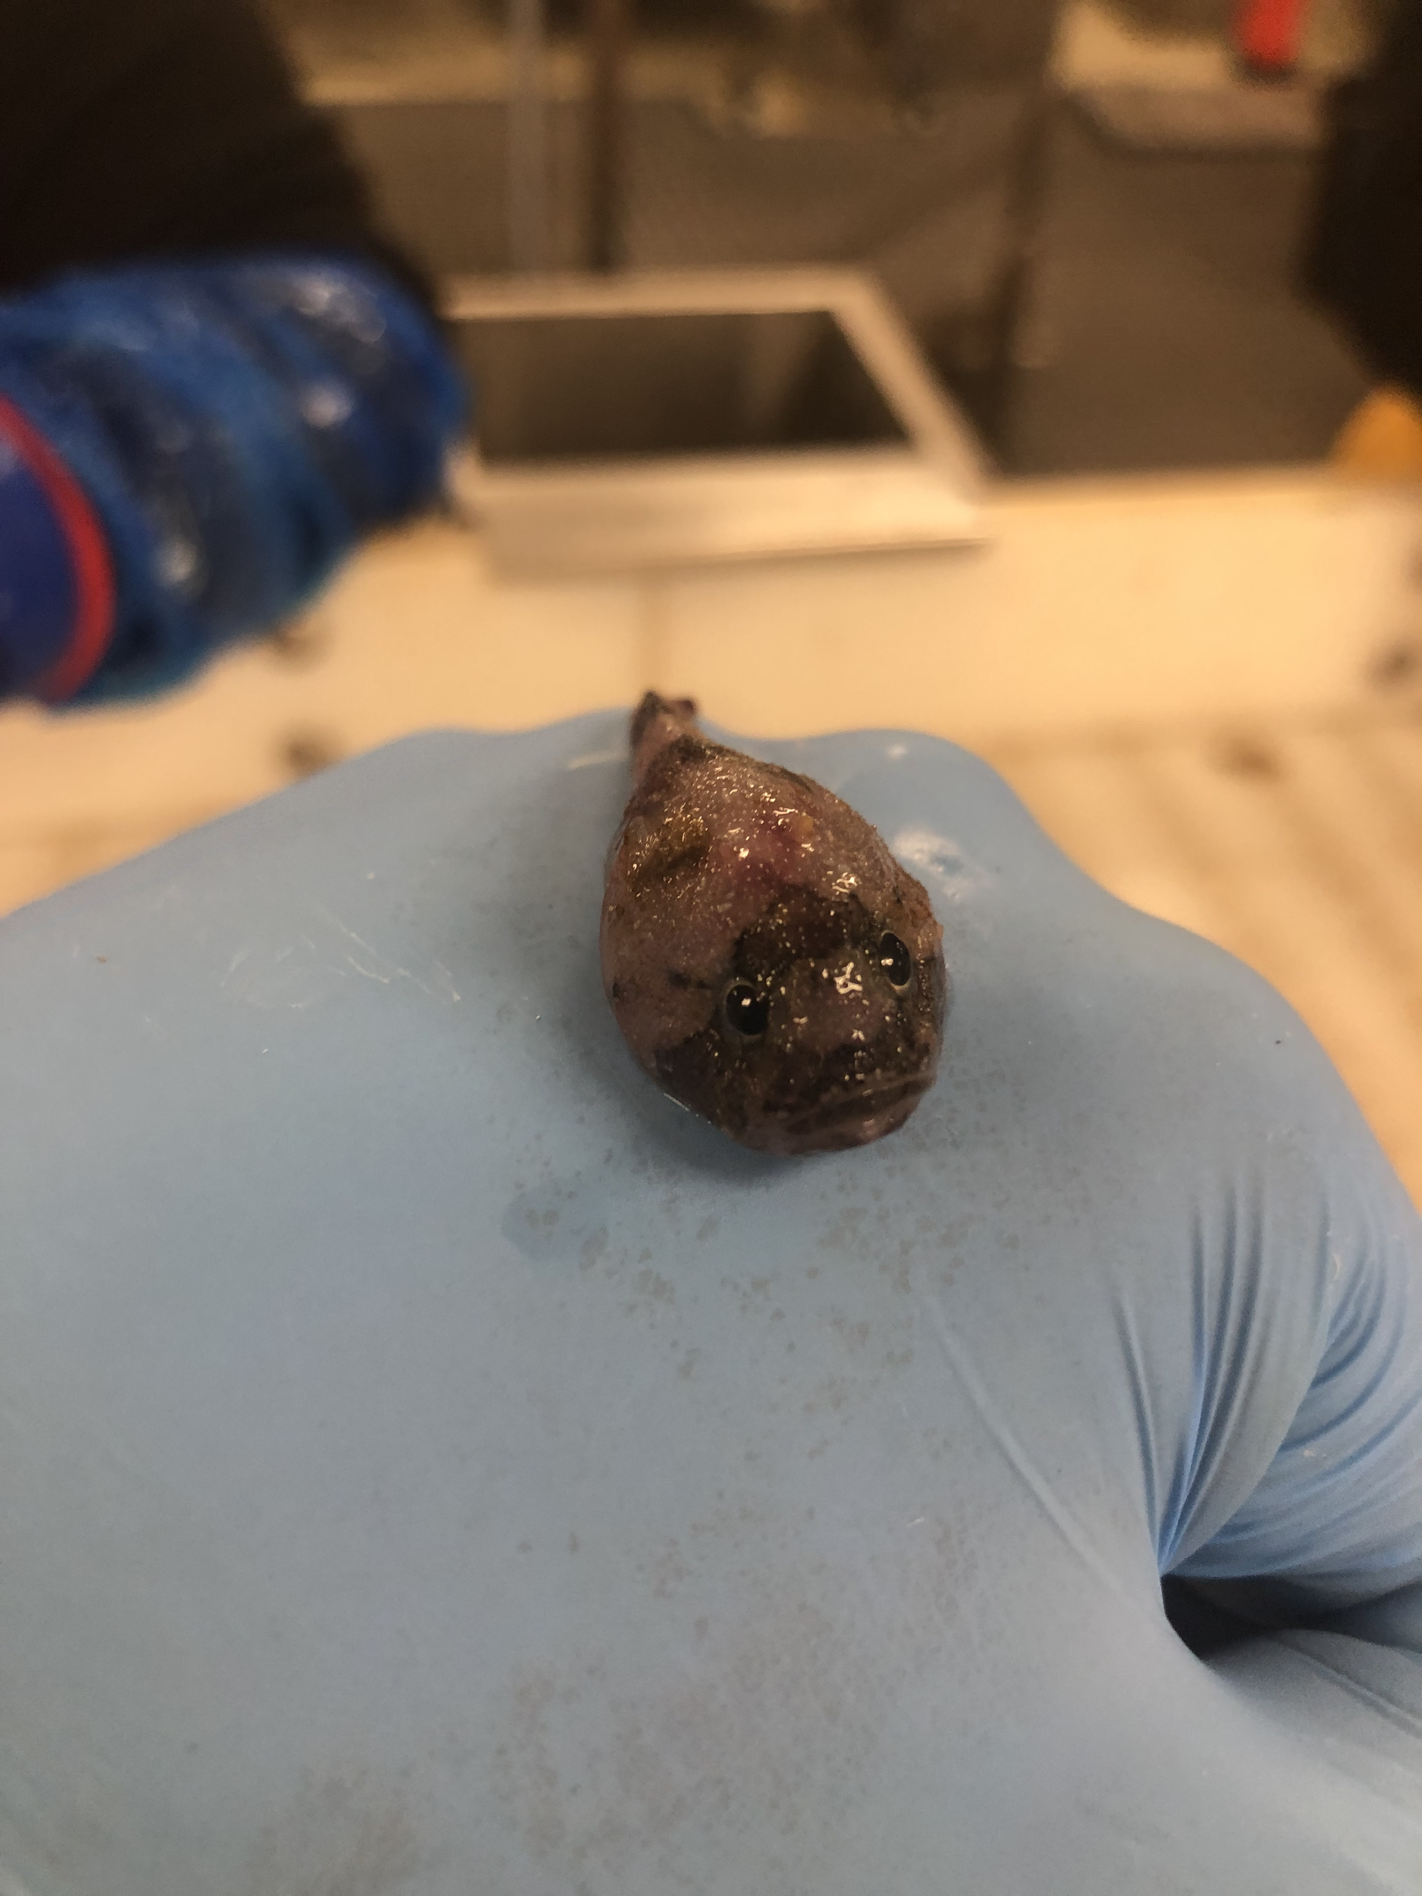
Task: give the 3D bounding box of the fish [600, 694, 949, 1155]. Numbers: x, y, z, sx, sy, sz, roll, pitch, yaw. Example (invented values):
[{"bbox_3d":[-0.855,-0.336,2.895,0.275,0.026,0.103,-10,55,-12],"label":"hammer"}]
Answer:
[{"bbox_3d":[0.001,-0.004,0.097,0.018,0.016,0.043,-19,38,-8],"label":"fish"}]

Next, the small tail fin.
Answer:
[{"bbox_3d":[-0.003,-0.015,0.109,0.004,0.005,0.009,-19,38,-8],"label":"small tail fin"}]

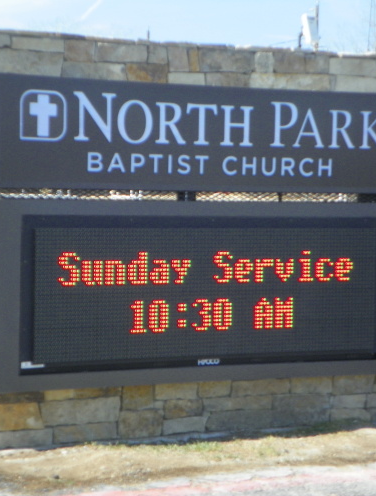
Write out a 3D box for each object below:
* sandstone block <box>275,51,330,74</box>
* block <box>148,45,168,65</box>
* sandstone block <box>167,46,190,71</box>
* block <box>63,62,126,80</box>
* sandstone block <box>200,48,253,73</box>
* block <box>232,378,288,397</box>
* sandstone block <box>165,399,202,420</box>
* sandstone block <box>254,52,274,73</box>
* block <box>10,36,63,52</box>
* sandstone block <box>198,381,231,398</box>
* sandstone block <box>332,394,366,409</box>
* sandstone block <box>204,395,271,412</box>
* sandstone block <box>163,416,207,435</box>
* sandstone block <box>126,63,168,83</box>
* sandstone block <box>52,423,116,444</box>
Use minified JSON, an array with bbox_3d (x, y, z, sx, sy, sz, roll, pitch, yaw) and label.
[{"bbox_3d":[0.577,-0.979,7.934,0.343,0.108,0.120,0,2,-28],"label":"sandstone block"},{"bbox_3d":[-0.167,-0.944,7.304,0.103,0.092,0.100,0,2,-27],"label":"block"},{"bbox_3d":[-0.069,-0.929,7.355,0.110,0.117,0.100,0,2,-27],"label":"sandstone block"},{"bbox_3d":[-0.496,-0.880,7.493,0.341,0.086,0.130,0,2,-27],"label":"block"},{"bbox_3d":[0.177,-0.961,7.725,0.330,0.114,0.120,0,2,-28],"label":"sandstone block"},{"bbox_3d":[0.358,0.731,7.893,0.358,0.088,0.120,0,2,-28],"label":"block"},{"bbox_3d":[-0.050,0.833,7.795,0.228,0.093,0.130,0,2,-27],"label":"sandstone block"},{"bbox_3d":[0.362,-0.939,7.578,0.102,0.102,0.100,0,2,-27],"label":"sandstone block"},{"bbox_3d":[-0.748,-0.984,7.238,0.273,0.063,0.120,0,2,-28],"label":"block"},{"bbox_3d":[0.113,0.708,7.522,0.188,0.086,0.100,0,2,-27],"label":"sandstone block"},{"bbox_3d":[0.858,0.845,8.259,0.220,0.072,0.130,0,2,-27],"label":"sandstone block"},{"bbox_3d":[0.239,0.812,7.834,0.405,0.071,0.120,0,2,-28],"label":"sandstone block"},{"bbox_3d":[-0.044,0.921,7.801,0.244,0.082,0.130,0,2,-27],"label":"sandstone block"},{"bbox_3d":[-0.230,-0.875,7.515,0.229,0.098,0.120,0,2,-28],"label":"sandstone block"},{"bbox_3d":[-0.516,0.889,7.205,0.329,0.087,0.100,0,2,-27],"label":"sandstone block"}]

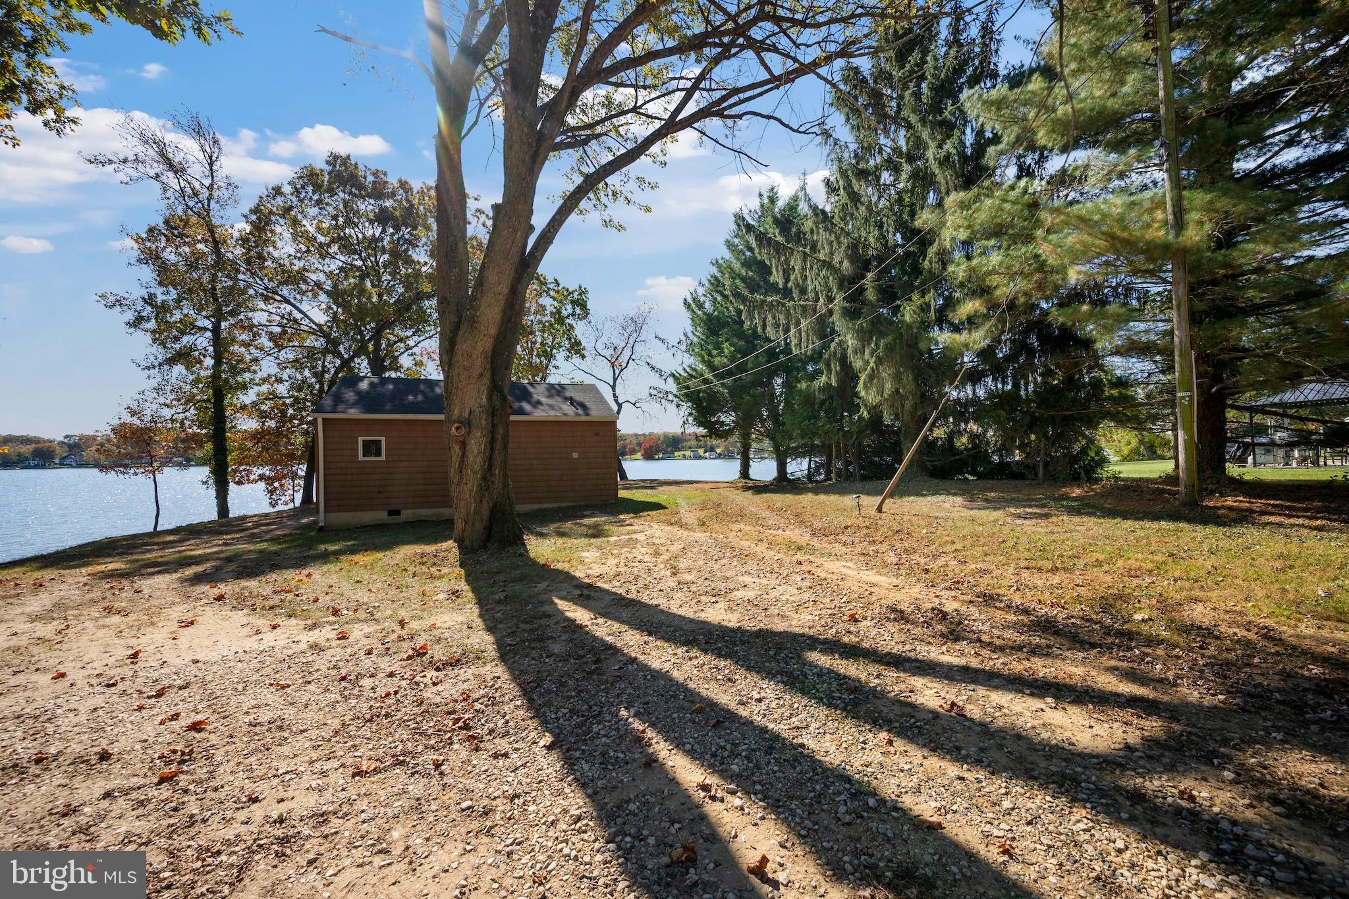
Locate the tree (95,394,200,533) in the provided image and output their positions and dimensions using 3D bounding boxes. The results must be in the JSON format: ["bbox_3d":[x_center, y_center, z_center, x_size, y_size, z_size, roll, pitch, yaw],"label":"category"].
[{"bbox_3d":[-17.528,0.387,17.500,3.000,4.700,2.800,-1,0,0],"label":"tree"}]

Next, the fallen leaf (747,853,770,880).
[{"bbox_3d":[0.301,1.491,1.880,0.080,0.040,0.060,-1,0,0],"label":"fallen leaf"}]

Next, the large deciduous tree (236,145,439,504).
[{"bbox_3d":[-16.746,-6.126,26.500,10.000,17.800,9.500,-1,0,0],"label":"large deciduous tree"}]

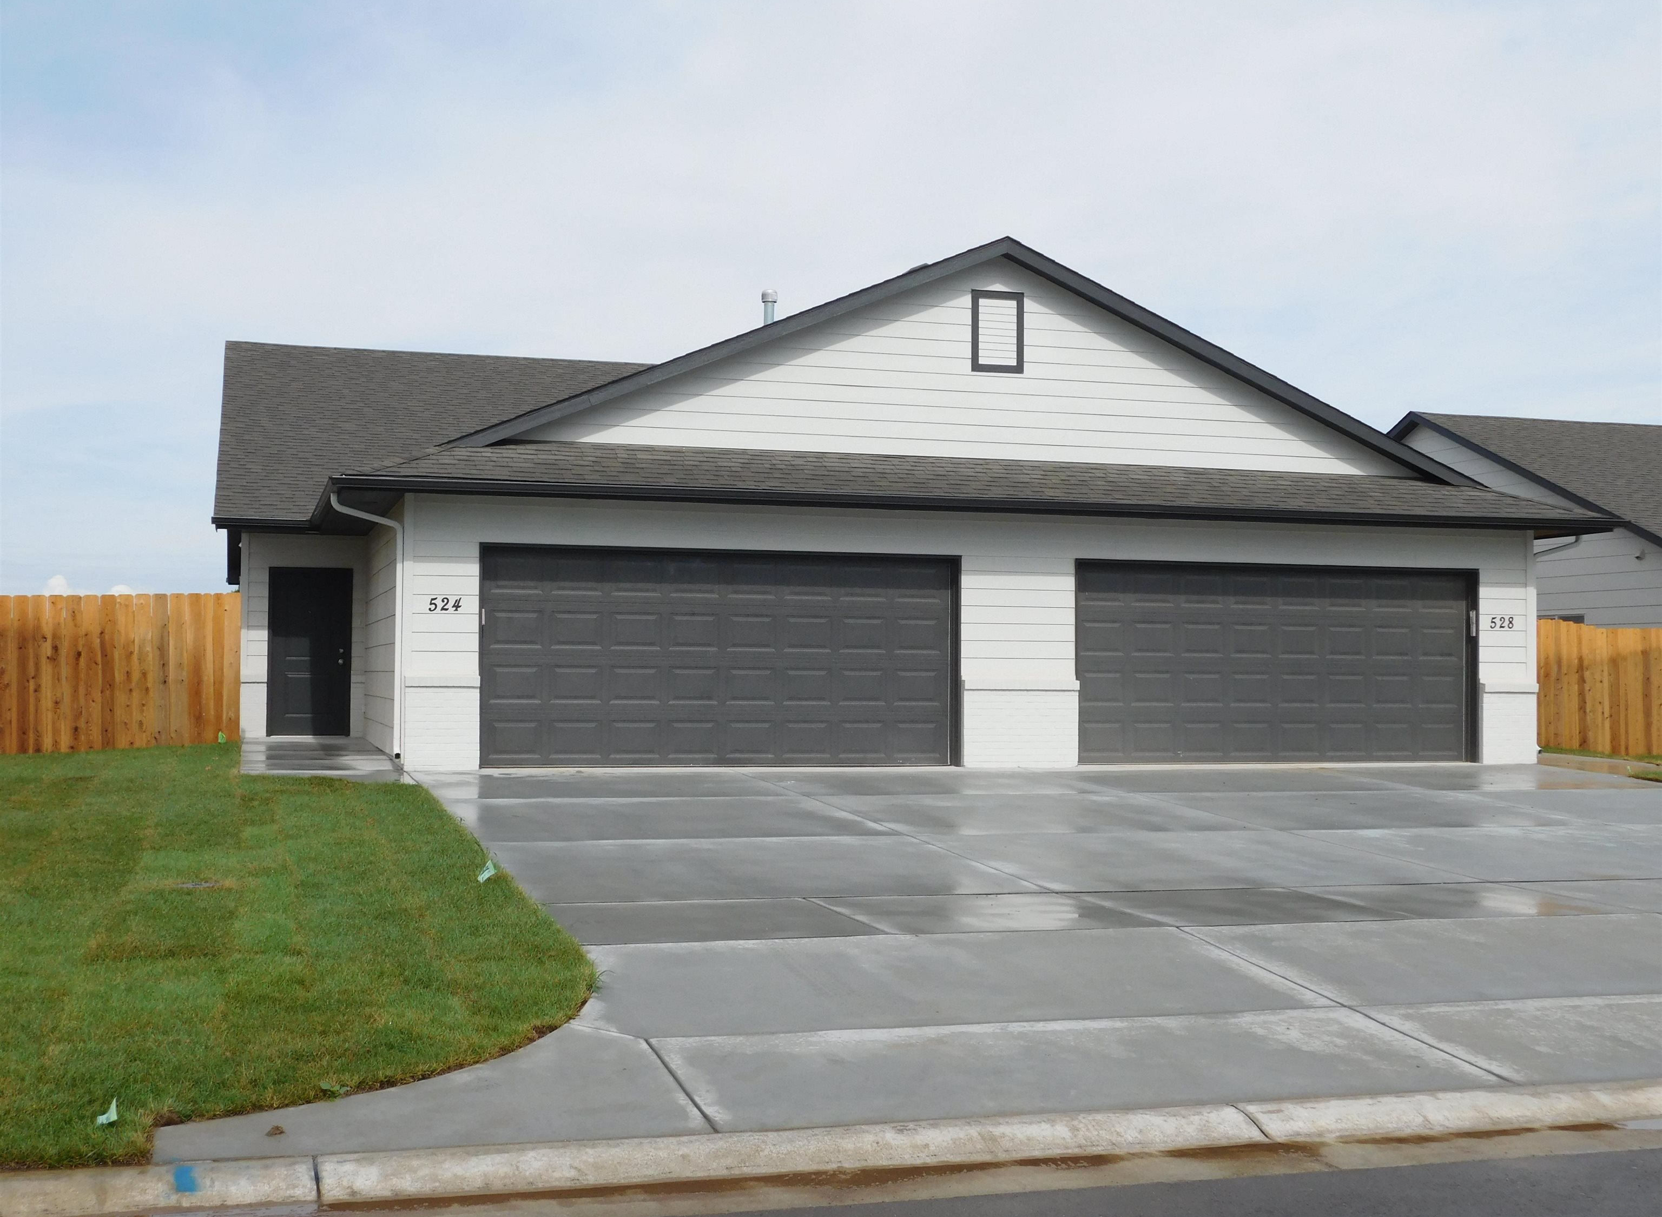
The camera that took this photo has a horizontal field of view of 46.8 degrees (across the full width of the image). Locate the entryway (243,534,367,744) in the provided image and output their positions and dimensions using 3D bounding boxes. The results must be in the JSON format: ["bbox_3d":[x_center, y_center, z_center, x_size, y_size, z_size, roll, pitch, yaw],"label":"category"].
[{"bbox_3d":[-6.488,0.331,23.701,1.500,2.550,0.300,1,-3,-17],"label":"entryway"}]

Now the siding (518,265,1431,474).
[{"bbox_3d":[1.822,-2.692,20.638,10.120,2.210,0.200,1,-3,-17],"label":"siding"}]

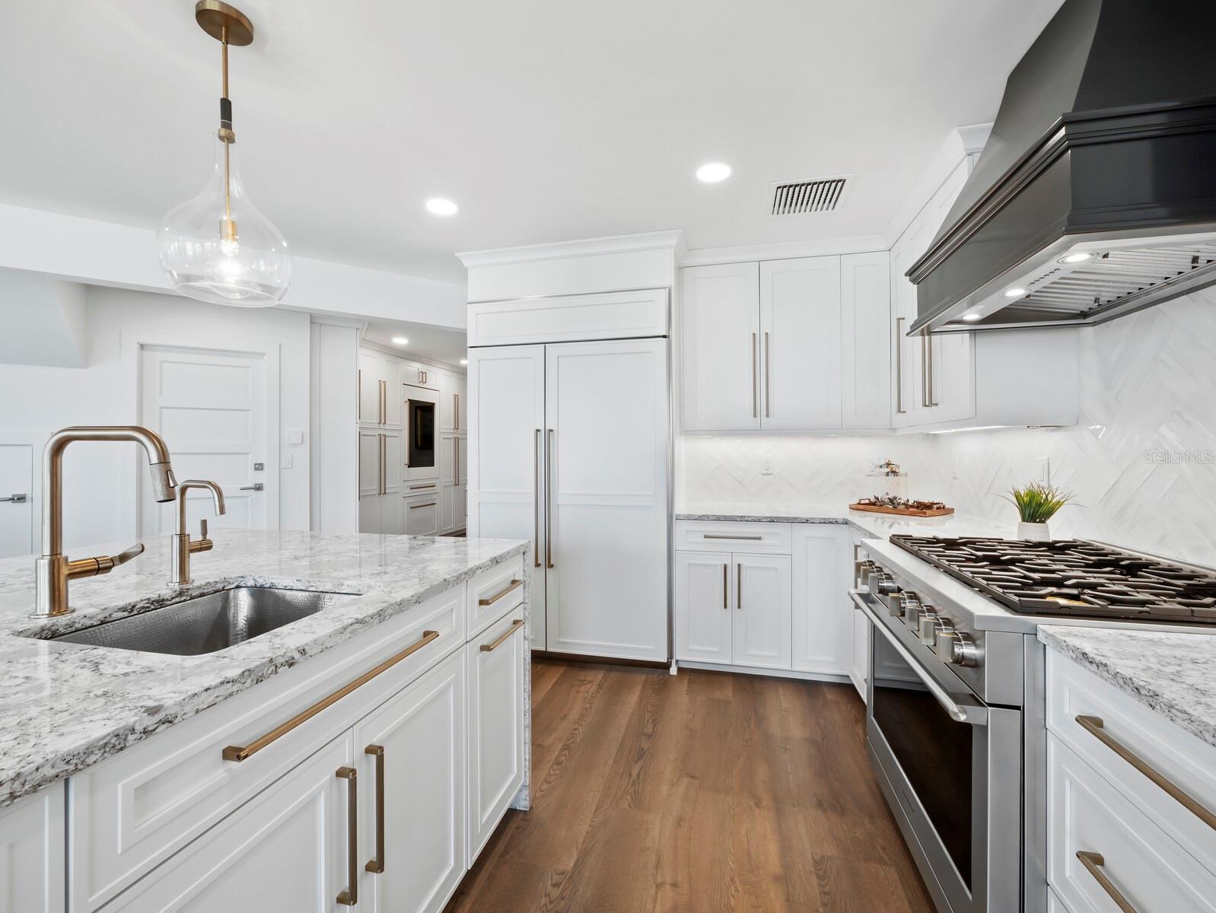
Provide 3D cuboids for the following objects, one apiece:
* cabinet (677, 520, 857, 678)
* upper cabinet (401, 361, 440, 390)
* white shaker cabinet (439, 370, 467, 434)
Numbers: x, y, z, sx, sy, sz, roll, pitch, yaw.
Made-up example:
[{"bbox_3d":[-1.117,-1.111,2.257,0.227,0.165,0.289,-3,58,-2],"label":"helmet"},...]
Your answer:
[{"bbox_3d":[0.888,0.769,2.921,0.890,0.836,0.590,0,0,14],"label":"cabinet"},{"bbox_3d":[-2.739,-1.049,6.544,0.610,0.300,0.810,0,0,14],"label":"upper cabinet"},{"bbox_3d":[-2.538,-0.773,7.366,0.610,0.860,0.860,0,0,14],"label":"white shaker cabinet"}]

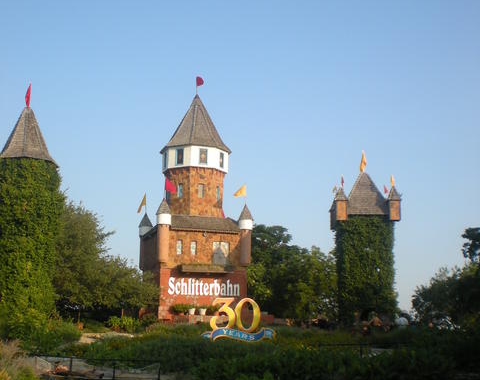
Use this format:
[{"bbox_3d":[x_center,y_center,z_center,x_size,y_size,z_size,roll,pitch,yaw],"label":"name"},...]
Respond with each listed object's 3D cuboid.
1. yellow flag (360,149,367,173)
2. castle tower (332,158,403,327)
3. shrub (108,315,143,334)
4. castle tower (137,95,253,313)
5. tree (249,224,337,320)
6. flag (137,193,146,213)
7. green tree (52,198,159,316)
[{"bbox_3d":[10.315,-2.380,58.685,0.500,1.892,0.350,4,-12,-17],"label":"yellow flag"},{"bbox_3d":[10.182,4.572,57.254,5.100,12.310,5.200,0,-12,0],"label":"castle tower"},{"bbox_3d":[-7.043,8.274,43.219,2.150,1.208,1.700,0,-12,0],"label":"shrub"},{"bbox_3d":[-3.505,1.062,53.886,7.164,17.616,7.292,4,-12,-19],"label":"castle tower"},{"bbox_3d":[4.299,7.023,59.812,8.200,8.313,7.300,0,-12,0],"label":"tree"},{"bbox_3d":[-7.833,1.034,55.870,0.720,1.617,0.200,4,-12,-19],"label":"flag"},{"bbox_3d":[-9.000,4.717,47.014,7.000,8.095,6.200,0,-12,0],"label":"green tree"}]

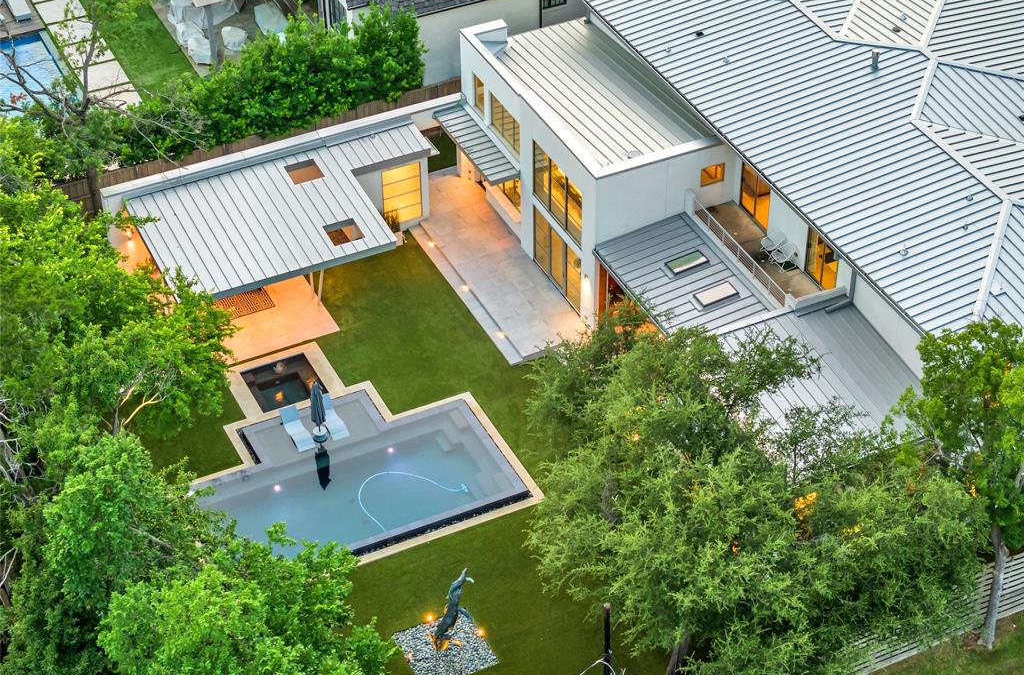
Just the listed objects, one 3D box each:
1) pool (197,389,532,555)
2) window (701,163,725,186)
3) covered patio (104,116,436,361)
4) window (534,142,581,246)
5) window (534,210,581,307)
[{"bbox_3d":[-5.594,5.069,68.965,10.272,1.306,7.327,-18,43,-20],"label":"pool"},{"bbox_3d":[6.968,-5.682,72.097,0.933,0.721,0.135,-18,43,-20],"label":"window"},{"bbox_3d":[-7.743,-3.585,75.254,12.167,3.780,7.147,-18,43,-20],"label":"covered patio"},{"bbox_3d":[1.677,-5.043,73.300,0.150,2.303,3.721,-18,43,-20],"label":"window"},{"bbox_3d":[1.715,-2.793,75.112,0.150,2.386,3.721,-18,43,-20],"label":"window"}]

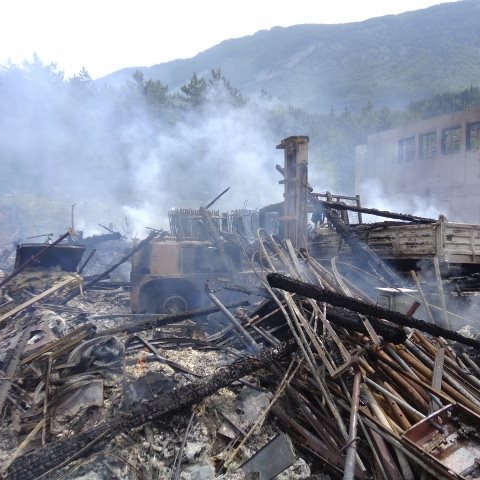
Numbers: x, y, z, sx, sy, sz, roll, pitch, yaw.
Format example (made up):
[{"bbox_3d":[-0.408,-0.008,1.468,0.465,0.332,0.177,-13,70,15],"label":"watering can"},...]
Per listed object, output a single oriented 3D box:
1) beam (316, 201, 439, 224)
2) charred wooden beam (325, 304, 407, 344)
[{"bbox_3d":[2.780,-0.579,9.950,2.395,0.140,0.150,11,6,27],"label":"beam"},{"bbox_3d":[1.263,0.869,5.000,0.889,0.170,0.180,12,9,42],"label":"charred wooden beam"}]

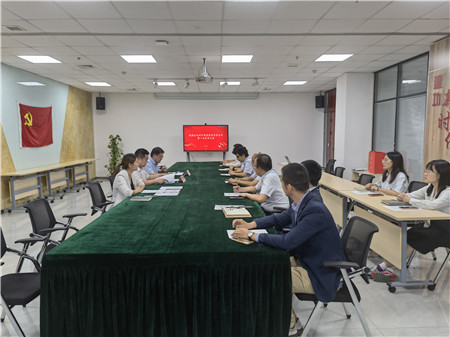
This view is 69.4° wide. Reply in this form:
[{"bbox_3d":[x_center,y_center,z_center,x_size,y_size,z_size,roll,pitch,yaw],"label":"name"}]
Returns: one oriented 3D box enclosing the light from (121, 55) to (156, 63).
[{"bbox_3d":[-1.563,-2.052,6.012,0.600,0.050,0.600,-1,6,-1],"label":"light"}]

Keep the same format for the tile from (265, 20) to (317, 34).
[{"bbox_3d":[0.870,-1.868,4.277,0.600,0.025,0.600,-1,6,-1],"label":"tile"}]

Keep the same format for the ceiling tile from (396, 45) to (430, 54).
[{"bbox_3d":[3.247,-2.022,5.499,0.600,0.020,0.600,-1,6,-1],"label":"ceiling tile"}]

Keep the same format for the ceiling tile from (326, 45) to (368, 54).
[{"bbox_3d":[2.043,-2.009,5.495,0.600,0.025,0.600,-1,6,-1],"label":"ceiling tile"}]

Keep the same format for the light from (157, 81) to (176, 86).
[{"bbox_3d":[-1.617,-2.369,8.995,0.600,0.050,0.600,-1,6,-1],"label":"light"}]

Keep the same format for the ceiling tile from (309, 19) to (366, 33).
[{"bbox_3d":[1.473,-1.875,4.293,0.595,0.020,0.595,-1,6,-1],"label":"ceiling tile"}]

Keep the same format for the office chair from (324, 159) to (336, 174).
[{"bbox_3d":[2.347,0.199,7.909,0.580,0.870,0.580,-1,6,-1],"label":"office chair"}]

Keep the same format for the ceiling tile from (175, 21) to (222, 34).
[{"bbox_3d":[-0.326,-1.853,4.261,0.595,0.020,0.595,-1,6,-1],"label":"ceiling tile"}]

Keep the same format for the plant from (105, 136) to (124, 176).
[{"bbox_3d":[-3.260,-0.244,9.559,0.500,1.476,0.500,-1,6,-1],"label":"plant"}]

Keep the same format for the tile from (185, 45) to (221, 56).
[{"bbox_3d":[-0.352,-1.986,5.438,0.600,0.020,0.600,-1,6,-1],"label":"tile"}]

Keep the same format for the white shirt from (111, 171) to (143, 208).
[{"bbox_3d":[-1.232,0.308,4.100,0.370,0.580,0.440,-1,6,-1],"label":"white shirt"}]

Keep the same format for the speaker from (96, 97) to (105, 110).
[{"bbox_3d":[-4.051,-2.111,10.612,0.270,0.410,0.260,-2,6,-14],"label":"speaker"}]

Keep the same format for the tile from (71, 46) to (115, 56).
[{"bbox_3d":[-2.156,-1.960,5.407,0.600,0.025,0.600,-1,6,-1],"label":"tile"}]

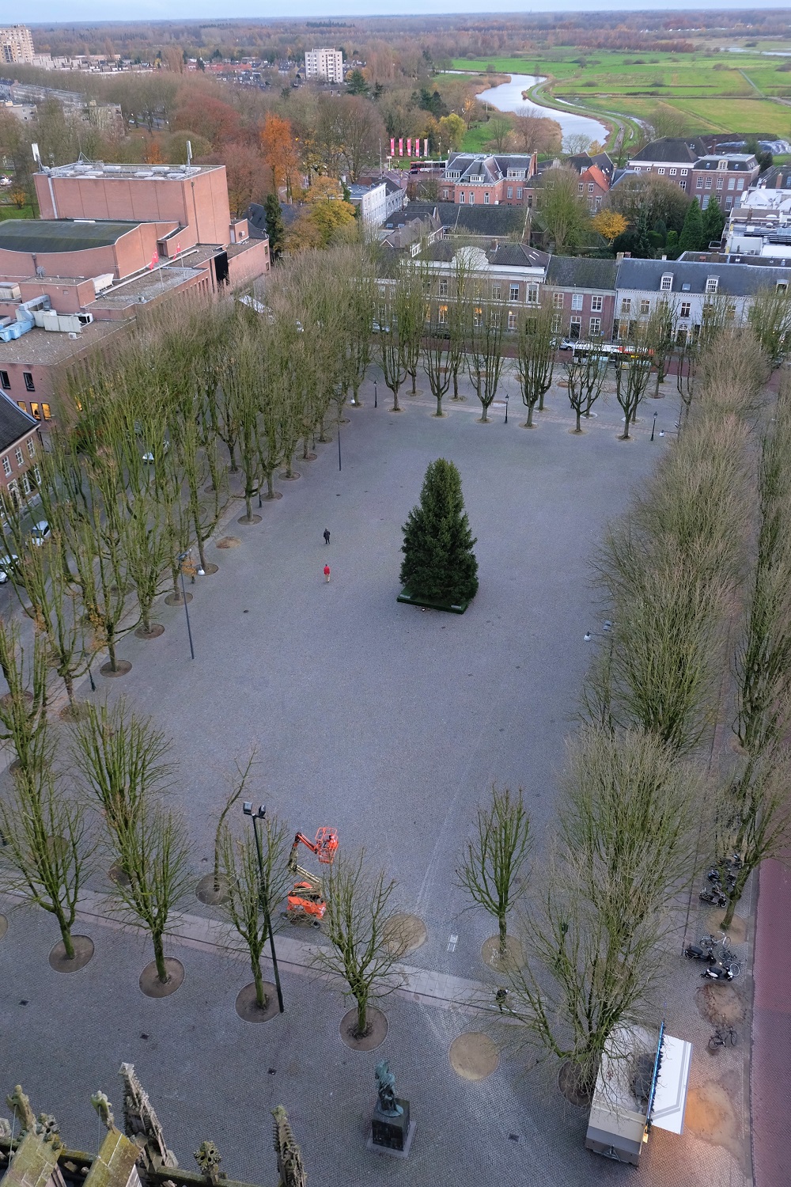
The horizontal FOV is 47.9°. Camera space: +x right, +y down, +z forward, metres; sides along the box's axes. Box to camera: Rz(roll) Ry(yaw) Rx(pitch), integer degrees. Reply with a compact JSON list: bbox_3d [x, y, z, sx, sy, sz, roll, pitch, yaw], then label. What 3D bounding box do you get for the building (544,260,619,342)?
[{"bbox_3d":[30.611,-48.365,144.503,11.400,11.600,8.500,11,35,18],"label":"building"}]

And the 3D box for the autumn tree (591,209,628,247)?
[{"bbox_3d":[46.856,-78.670,192.385,8.000,9.200,8.000,8,34,13],"label":"autumn tree"}]

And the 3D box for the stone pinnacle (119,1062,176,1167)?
[{"bbox_3d":[-7.625,15.954,27.039,1.200,6.070,1.200,8,34,13],"label":"stone pinnacle"}]

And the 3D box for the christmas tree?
[{"bbox_3d":[3.833,-5.728,78.299,6.700,12.800,6.700,-1,33,0],"label":"christmas tree"}]

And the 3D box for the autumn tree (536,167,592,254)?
[{"bbox_3d":[35.580,-79.510,185.751,11.000,16.800,10.600,-1,33,0],"label":"autumn tree"}]

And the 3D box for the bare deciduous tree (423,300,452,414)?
[{"bbox_3d":[5.722,-30.073,114.096,4.000,15.100,4.000,-1,33,1],"label":"bare deciduous tree"}]

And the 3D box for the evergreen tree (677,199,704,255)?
[{"bbox_3d":[62.492,-76.823,187.081,5.400,12.000,5.400,-1,33,1],"label":"evergreen tree"}]

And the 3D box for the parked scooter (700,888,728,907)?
[{"bbox_3d":[18.933,18.097,52.961,1.650,1.100,0.650,11,35,17],"label":"parked scooter"}]

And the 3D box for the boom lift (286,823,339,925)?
[{"bbox_3d":[-5.033,16.129,50.839,3.600,7.200,2.100,14,36,21],"label":"boom lift"}]

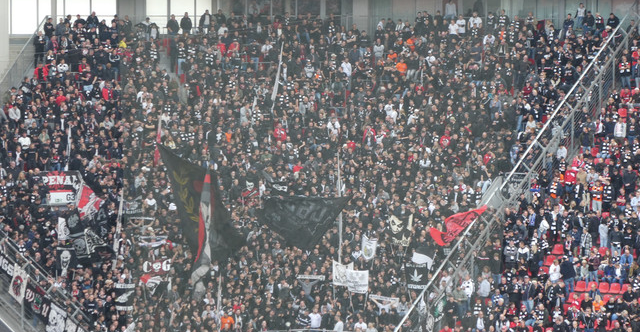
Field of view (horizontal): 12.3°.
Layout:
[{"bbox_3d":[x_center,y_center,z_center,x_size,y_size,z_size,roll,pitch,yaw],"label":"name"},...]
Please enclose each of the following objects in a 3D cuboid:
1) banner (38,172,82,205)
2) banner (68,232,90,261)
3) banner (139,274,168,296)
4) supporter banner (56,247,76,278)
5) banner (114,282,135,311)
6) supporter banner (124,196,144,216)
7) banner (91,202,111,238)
[{"bbox_3d":[-11.448,0.948,130.500,1.900,1.470,0.120,-1,4,-12],"label":"banner"},{"bbox_3d":[-10.447,3.508,128.500,0.951,1.247,0.100,1,5,8],"label":"banner"},{"bbox_3d":[-7.064,5.070,125.500,1.273,0.933,0.200,0,8,-5],"label":"banner"},{"bbox_3d":[-10.744,4.105,125.500,0.827,1.336,0.120,-1,8,-12],"label":"supporter banner"},{"bbox_3d":[-8.261,5.472,125.000,0.830,1.240,0.100,0,4,-8],"label":"banner"},{"bbox_3d":[-8.277,1.818,132.000,0.887,0.875,0.100,0,5,5],"label":"supporter banner"},{"bbox_3d":[-9.498,2.380,128.000,0.779,1.514,0.180,-1,8,-10],"label":"banner"}]

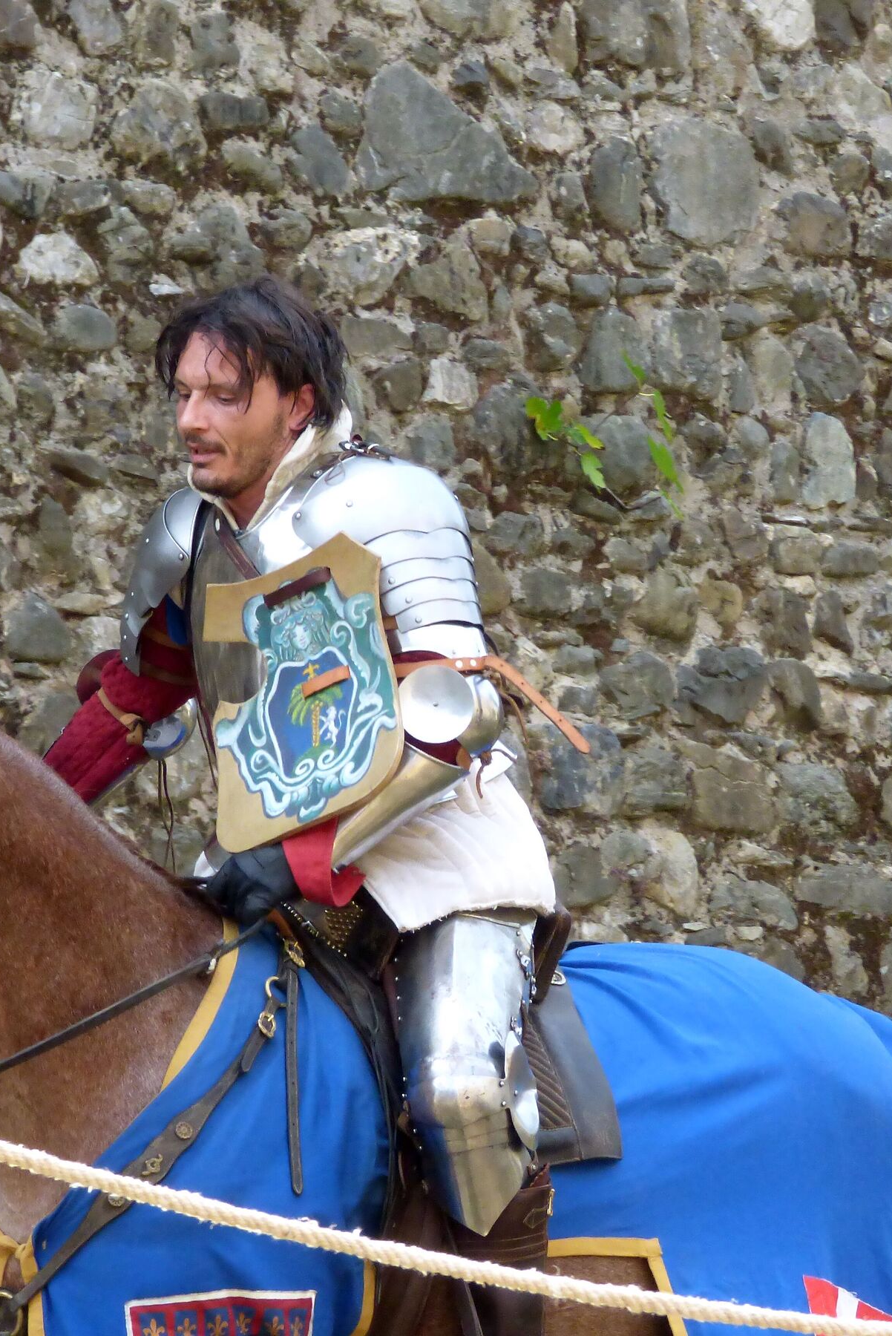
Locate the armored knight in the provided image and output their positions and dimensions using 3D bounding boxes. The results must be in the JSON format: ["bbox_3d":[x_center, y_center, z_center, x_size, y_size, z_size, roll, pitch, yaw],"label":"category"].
[{"bbox_3d":[-0.137,0.250,9.500,0.770,1.400,0.720,0,0,44],"label":"armored knight"}]

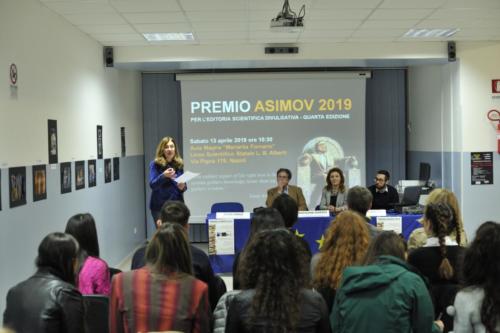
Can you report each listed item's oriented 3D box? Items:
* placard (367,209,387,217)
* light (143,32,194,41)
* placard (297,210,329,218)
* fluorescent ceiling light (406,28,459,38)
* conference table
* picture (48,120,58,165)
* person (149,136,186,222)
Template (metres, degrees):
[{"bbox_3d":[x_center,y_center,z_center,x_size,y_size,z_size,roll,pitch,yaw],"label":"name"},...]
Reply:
[{"bbox_3d":[1.426,0.548,8.284,0.386,0.085,0.080,-1,2,0],"label":"placard"},{"bbox_3d":[-0.925,-1.511,8.057,0.590,0.060,0.590,-1,2,0],"label":"light"},{"bbox_3d":[0.749,0.561,8.283,0.397,0.085,0.080,-1,2,0],"label":"placard"},{"bbox_3d":[2.114,-1.570,8.124,0.590,0.060,0.590,-1,2,0],"label":"fluorescent ceiling light"},{"bbox_3d":[0.849,0.967,8.595,2.695,0.760,0.700,-1,2,0],"label":"conference table"},{"bbox_3d":[-1.783,-0.224,6.325,0.020,0.400,0.290,-1,2,0],"label":"picture"},{"bbox_3d":[-0.989,0.512,8.399,0.430,1.741,0.380,-2,2,-17],"label":"person"}]

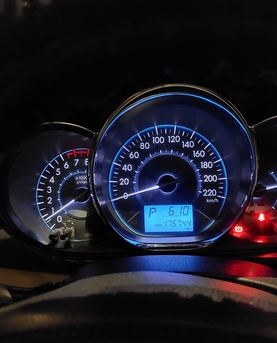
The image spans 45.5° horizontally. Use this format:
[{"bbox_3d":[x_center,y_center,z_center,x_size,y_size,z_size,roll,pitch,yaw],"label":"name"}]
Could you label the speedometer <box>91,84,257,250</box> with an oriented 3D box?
[{"bbox_3d":[0.032,-0.003,0.315,0.149,0.149,0.040,-2,-1,1],"label":"speedometer"}]

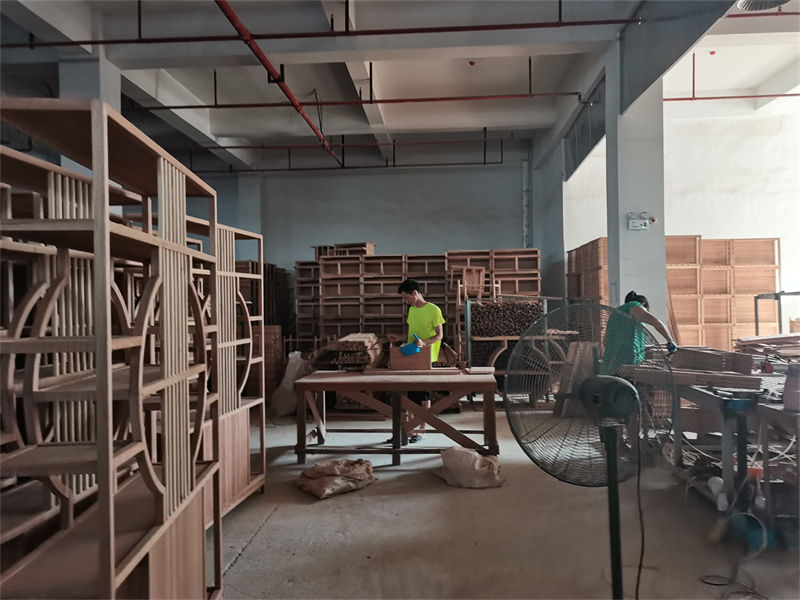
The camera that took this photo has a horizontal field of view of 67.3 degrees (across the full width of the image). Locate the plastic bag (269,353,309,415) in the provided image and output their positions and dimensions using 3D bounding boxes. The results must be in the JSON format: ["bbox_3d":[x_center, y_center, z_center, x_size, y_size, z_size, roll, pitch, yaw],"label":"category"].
[{"bbox_3d":[-1.416,1.051,7.847,0.460,0.830,0.420,-1,0,5],"label":"plastic bag"}]

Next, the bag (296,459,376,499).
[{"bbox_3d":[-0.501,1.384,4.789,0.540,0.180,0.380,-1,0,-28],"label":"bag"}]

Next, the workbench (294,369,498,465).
[{"bbox_3d":[-0.025,1.085,5.737,1.820,0.750,0.800,-1,0,4],"label":"workbench"}]

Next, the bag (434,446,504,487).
[{"bbox_3d":[0.563,1.337,4.909,0.560,0.240,0.450,-1,0,4],"label":"bag"}]

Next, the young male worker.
[{"bbox_3d":[0.158,0.624,6.214,0.500,1.660,0.440,-1,0,36],"label":"young male worker"}]

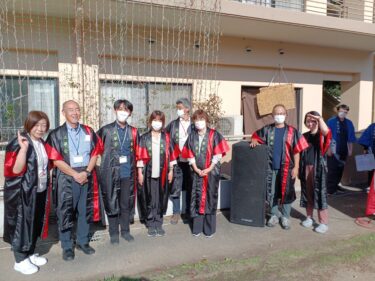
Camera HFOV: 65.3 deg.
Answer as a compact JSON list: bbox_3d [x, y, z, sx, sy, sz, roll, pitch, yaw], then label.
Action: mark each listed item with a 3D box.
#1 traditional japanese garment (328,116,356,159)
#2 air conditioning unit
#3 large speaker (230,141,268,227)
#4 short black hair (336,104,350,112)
[{"bbox_3d":[3.050,-0.080,5.810,0.500,0.800,0.300,1,4,18],"label":"traditional japanese garment"},{"bbox_3d":[0.866,-0.302,6.746,0.760,0.560,0.300,-2,5,-21],"label":"air conditioning unit"},{"bbox_3d":[0.934,0.628,4.328,0.465,1.100,0.470,1,5,23],"label":"large speaker"},{"bbox_3d":[3.059,-0.633,5.749,0.190,0.170,0.220,2,5,27],"label":"short black hair"}]

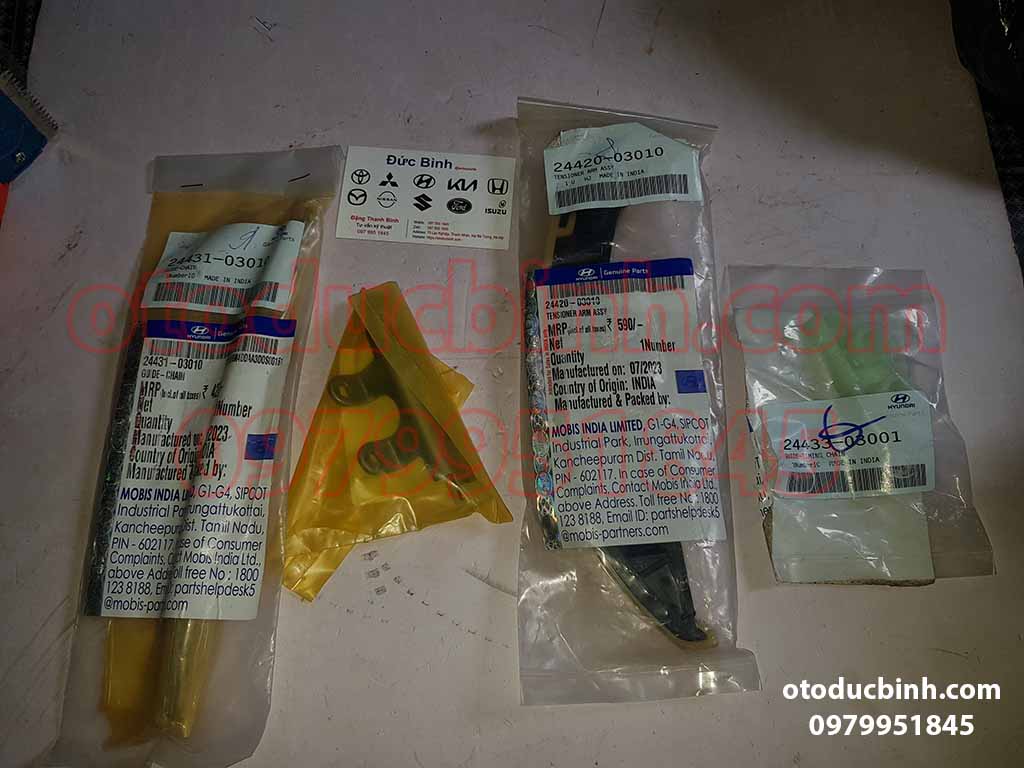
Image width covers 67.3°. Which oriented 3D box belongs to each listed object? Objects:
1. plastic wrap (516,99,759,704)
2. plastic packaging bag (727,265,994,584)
[{"bbox_3d":[0.058,-0.009,0.373,0.108,0.023,0.307,0,75,-1],"label":"plastic wrap"},{"bbox_3d":[0.167,0.012,0.369,0.105,0.023,0.160,-3,75,-2],"label":"plastic packaging bag"}]

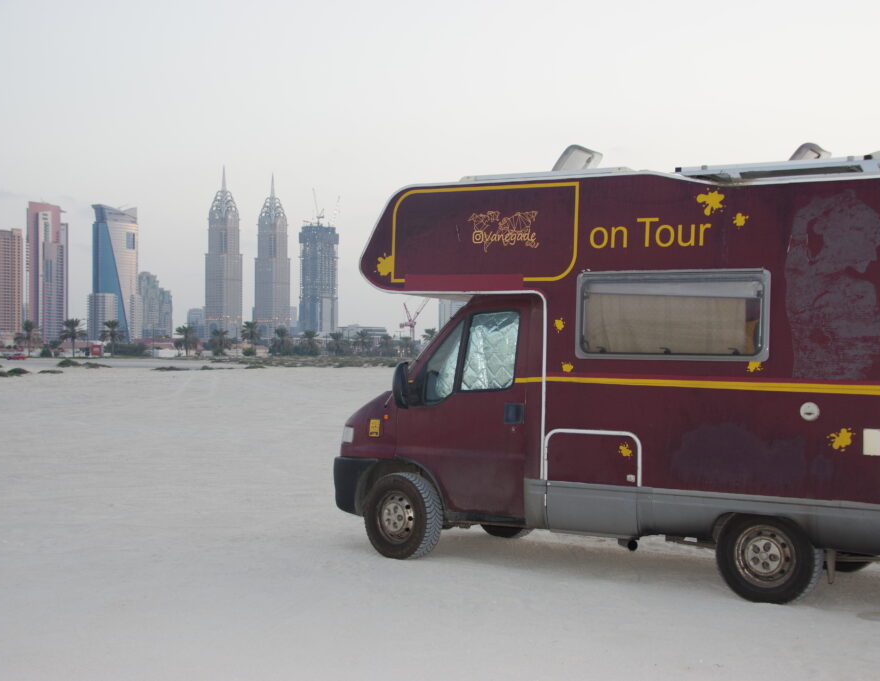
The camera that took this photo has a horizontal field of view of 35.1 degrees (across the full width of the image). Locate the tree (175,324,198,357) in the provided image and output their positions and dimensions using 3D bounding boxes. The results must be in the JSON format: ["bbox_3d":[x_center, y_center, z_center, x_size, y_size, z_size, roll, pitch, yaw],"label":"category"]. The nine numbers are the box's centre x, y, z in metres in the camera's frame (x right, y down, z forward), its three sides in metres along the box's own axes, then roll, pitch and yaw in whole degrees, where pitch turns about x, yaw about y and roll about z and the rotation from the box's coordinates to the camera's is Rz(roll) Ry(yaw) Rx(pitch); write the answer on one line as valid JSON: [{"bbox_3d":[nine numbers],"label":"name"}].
[{"bbox_3d":[-71.903,0.043,395.000,6.900,9.160,6.900,0,0,0],"label":"tree"}]

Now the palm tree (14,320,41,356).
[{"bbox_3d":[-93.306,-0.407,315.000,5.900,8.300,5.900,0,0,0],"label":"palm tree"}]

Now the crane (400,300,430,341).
[{"bbox_3d":[-13.690,-16.028,930.000,25.000,44.000,5.000,0,0,0],"label":"crane"}]

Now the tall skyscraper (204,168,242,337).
[{"bbox_3d":[-322.620,-126.509,2080.000,39.000,266.000,39.000,0,0,36],"label":"tall skyscraper"}]

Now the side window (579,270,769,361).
[{"bbox_3d":[1.616,-0.171,9.820,1.490,0.630,0.050,1,0,36],"label":"side window"}]

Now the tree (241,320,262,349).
[{"bbox_3d":[-58.204,-1.004,430.000,6.800,10.340,6.800,0,0,0],"label":"tree"}]

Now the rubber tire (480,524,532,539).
[{"bbox_3d":[0.645,1.485,13.100,0.220,0.700,0.700,0,1,-44],"label":"rubber tire"}]

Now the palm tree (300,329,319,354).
[{"bbox_3d":[-46.855,0.449,500.000,6.400,9.510,6.400,0,0,0],"label":"palm tree"}]

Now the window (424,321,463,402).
[{"bbox_3d":[0.044,0.165,11.374,0.330,0.670,0.050,1,-8,34],"label":"window"}]

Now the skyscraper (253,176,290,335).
[{"bbox_3d":[-259.626,-126.548,2165.000,39.000,266.000,39.000,0,0,36],"label":"skyscraper"}]

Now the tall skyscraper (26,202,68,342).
[{"bbox_3d":[-456.010,-77.359,1620.000,28.000,166.000,42.000,0,0,36],"label":"tall skyscraper"}]

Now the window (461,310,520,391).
[{"bbox_3d":[0.402,0.087,11.149,0.510,0.660,0.050,1,-8,34],"label":"window"}]

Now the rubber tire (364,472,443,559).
[{"bbox_3d":[-0.305,1.445,11.420,0.700,0.700,0.215,1,0,43],"label":"rubber tire"}]

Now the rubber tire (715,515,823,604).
[{"bbox_3d":[2.265,1.468,9.540,0.700,0.690,0.215,1,0,36],"label":"rubber tire"}]

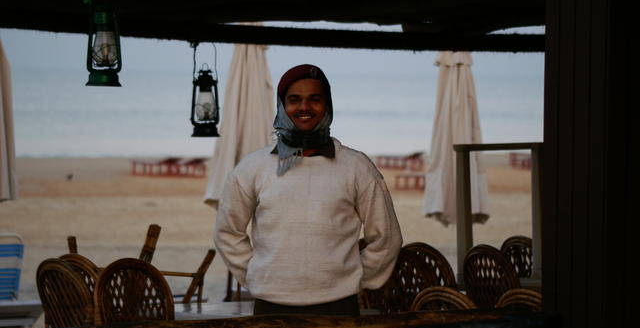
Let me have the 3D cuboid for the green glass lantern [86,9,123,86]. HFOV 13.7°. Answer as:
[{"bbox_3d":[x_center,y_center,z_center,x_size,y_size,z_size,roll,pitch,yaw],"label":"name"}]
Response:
[{"bbox_3d":[-0.738,-0.396,9.105,0.125,0.270,0.125,0,2,0],"label":"green glass lantern"}]

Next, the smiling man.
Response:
[{"bbox_3d":[-0.046,0.533,9.181,0.650,1.750,0.360,0,2,2],"label":"smiling man"}]

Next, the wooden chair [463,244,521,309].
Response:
[{"bbox_3d":[0.896,0.851,12.750,0.450,0.940,0.520,2,3,38],"label":"wooden chair"}]

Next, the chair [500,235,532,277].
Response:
[{"bbox_3d":[0.987,0.848,13.521,0.450,0.940,0.520,1,2,17],"label":"chair"}]

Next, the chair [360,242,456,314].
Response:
[{"bbox_3d":[0.468,0.849,13.086,0.500,0.950,0.540,0,2,6],"label":"chair"}]

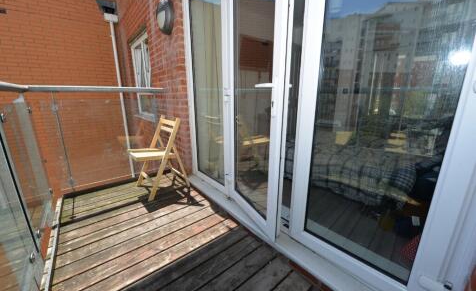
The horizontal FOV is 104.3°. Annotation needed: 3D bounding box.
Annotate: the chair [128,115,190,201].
[{"bbox_3d":[-0.845,0.097,1.996,0.509,0.787,0.422,-12,18,-41],"label":"chair"}]

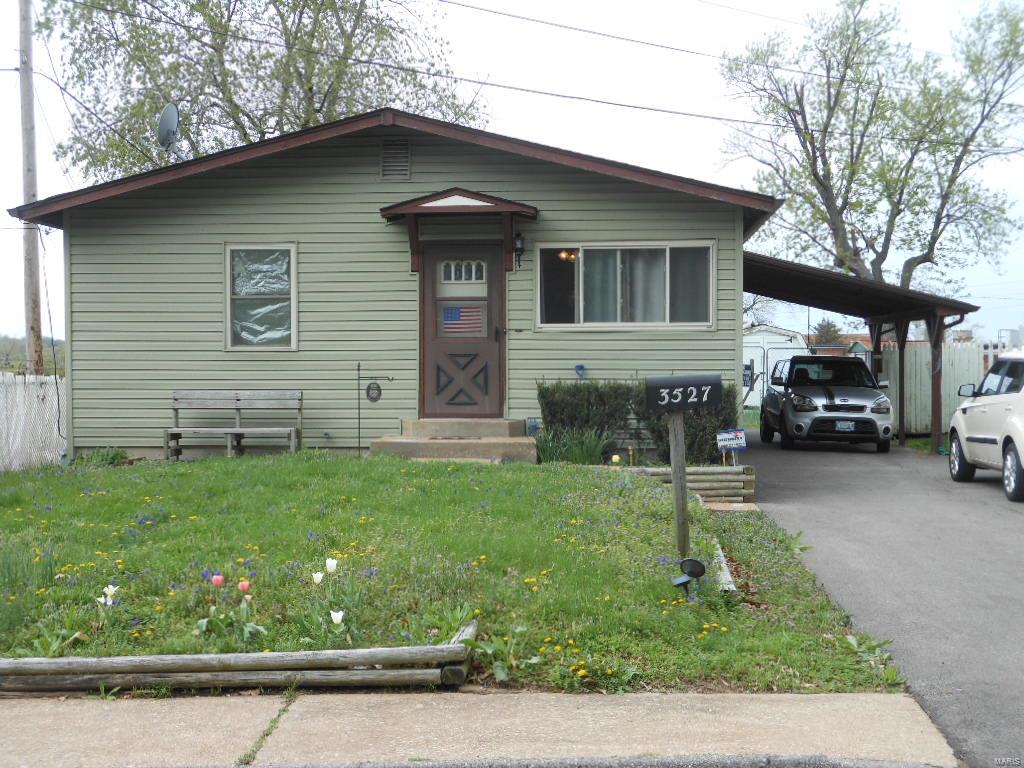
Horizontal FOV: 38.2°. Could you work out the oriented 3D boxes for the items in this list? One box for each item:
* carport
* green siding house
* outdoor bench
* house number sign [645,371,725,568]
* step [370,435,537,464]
[{"bbox_3d":[5.648,-0.590,26.524,3.850,3.300,7.300,0,2,5],"label":"carport"},{"bbox_3d":[-0.934,-1.277,22.822,8.980,4.140,11.900,0,2,5],"label":"green siding house"},{"bbox_3d":[-3.208,0.479,17.059,1.540,0.790,0.520,0,2,5],"label":"outdoor bench"},{"bbox_3d":[1.126,0.555,9.713,0.500,1.270,0.180,0,2,5],"label":"house number sign"},{"bbox_3d":[-0.599,0.755,16.815,1.850,0.250,0.950,0,2,5],"label":"step"}]

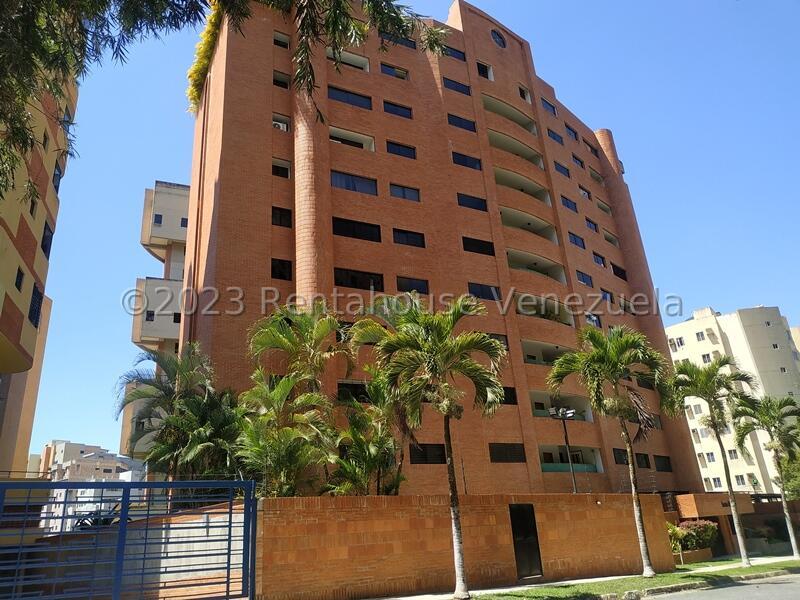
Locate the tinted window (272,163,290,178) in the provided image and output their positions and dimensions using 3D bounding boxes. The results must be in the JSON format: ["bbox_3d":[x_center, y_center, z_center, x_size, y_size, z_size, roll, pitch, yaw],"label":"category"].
[{"bbox_3d":[-5.954,-6.516,27.805,0.959,0.853,0.150,9,-24,-31],"label":"tinted window"}]

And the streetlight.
[{"bbox_3d":[5.832,5.070,18.878,1.050,2.881,0.450,5,-23,-23],"label":"streetlight"}]

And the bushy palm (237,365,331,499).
[{"bbox_3d":[-3.680,4.298,17.761,2.715,4.114,2.715,5,-23,-23],"label":"bushy palm"}]

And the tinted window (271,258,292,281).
[{"bbox_3d":[-5.666,-1.418,26.443,0.980,1.016,0.150,7,-24,-27],"label":"tinted window"}]

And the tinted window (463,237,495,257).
[{"bbox_3d":[4.567,-3.044,32.066,2.163,0.829,0.150,8,-24,-28],"label":"tinted window"}]

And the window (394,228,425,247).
[{"bbox_3d":[0.467,-3.219,29.106,1.826,0.814,0.200,7,-24,-26],"label":"window"}]

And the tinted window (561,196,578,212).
[{"bbox_3d":[11.830,-6.665,38.776,1.825,0.709,0.120,14,-28,-39],"label":"tinted window"}]

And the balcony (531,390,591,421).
[{"bbox_3d":[8.953,6.251,31.988,5.435,1.508,1.500,11,-26,-35],"label":"balcony"}]

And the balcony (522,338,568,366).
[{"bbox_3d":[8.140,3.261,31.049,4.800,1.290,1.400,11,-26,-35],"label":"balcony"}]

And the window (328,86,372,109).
[{"bbox_3d":[-2.774,-11.396,31.308,2.636,0.948,0.150,6,-23,-26],"label":"window"}]

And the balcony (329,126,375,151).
[{"bbox_3d":[-2.658,-8.515,30.001,2.593,0.954,0.700,7,-24,-26],"label":"balcony"}]

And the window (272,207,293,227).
[{"bbox_3d":[-5.652,-3.908,26.483,0.951,0.990,0.200,8,-24,-28],"label":"window"}]

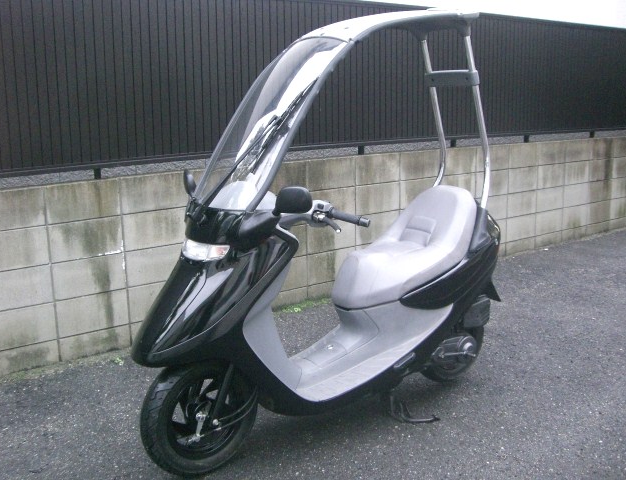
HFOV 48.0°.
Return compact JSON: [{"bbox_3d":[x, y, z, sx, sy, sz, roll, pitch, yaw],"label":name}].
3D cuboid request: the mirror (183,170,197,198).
[{"bbox_3d":[-0.471,-0.217,2.691,0.060,0.102,0.155,-4,13,-16],"label":"mirror"}]

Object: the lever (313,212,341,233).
[{"bbox_3d":[0.051,-0.055,2.391,0.040,0.035,0.150,-9,27,-36],"label":"lever"}]

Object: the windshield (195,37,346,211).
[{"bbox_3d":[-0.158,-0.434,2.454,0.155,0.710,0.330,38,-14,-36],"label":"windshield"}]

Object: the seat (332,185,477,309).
[{"bbox_3d":[0.347,-0.006,2.925,0.760,0.410,0.330,-9,15,-36],"label":"seat"}]

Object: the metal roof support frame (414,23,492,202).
[{"bbox_3d":[0.615,-0.521,3.023,0.210,0.780,0.300,-9,15,-36],"label":"metal roof support frame"}]

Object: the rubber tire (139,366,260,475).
[{"bbox_3d":[-0.393,0.616,2.490,0.462,0.462,0.105,-9,15,-36],"label":"rubber tire"}]

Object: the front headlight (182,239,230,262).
[{"bbox_3d":[-0.387,0.033,2.375,0.100,0.085,0.275,-9,15,-36],"label":"front headlight"}]

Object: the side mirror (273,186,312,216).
[{"bbox_3d":[-0.064,-0.118,2.158,0.155,0.102,0.060,7,14,33],"label":"side mirror"}]

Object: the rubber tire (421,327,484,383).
[{"bbox_3d":[0.625,0.444,3.229,0.436,0.436,0.105,-9,15,-36],"label":"rubber tire"}]

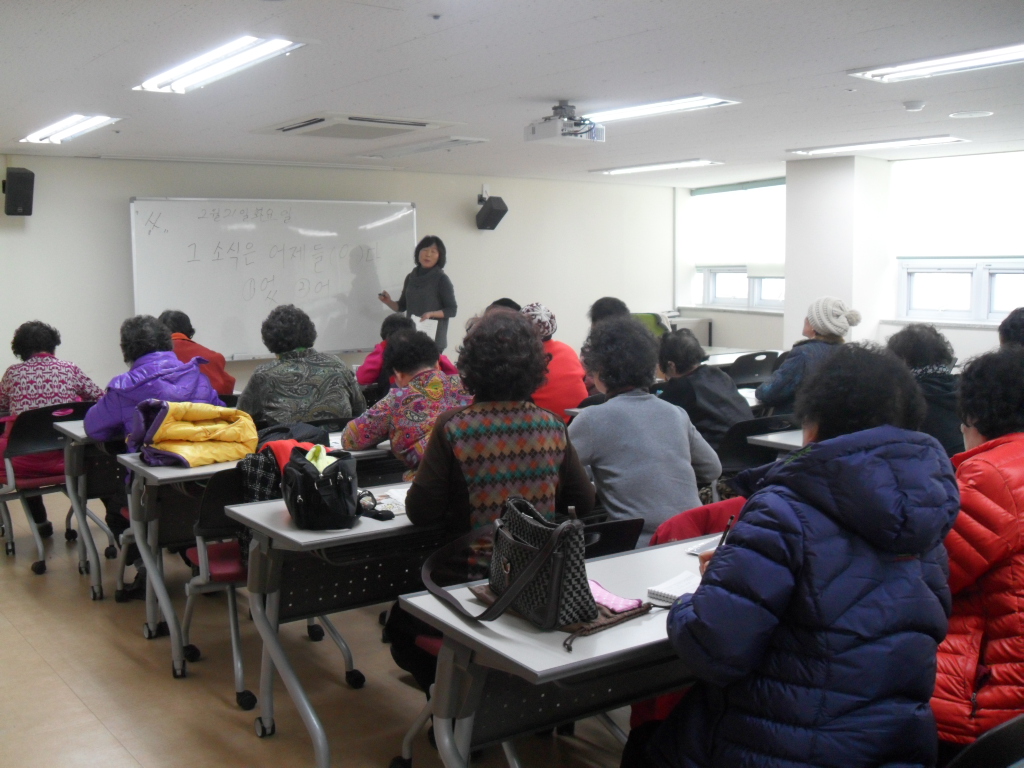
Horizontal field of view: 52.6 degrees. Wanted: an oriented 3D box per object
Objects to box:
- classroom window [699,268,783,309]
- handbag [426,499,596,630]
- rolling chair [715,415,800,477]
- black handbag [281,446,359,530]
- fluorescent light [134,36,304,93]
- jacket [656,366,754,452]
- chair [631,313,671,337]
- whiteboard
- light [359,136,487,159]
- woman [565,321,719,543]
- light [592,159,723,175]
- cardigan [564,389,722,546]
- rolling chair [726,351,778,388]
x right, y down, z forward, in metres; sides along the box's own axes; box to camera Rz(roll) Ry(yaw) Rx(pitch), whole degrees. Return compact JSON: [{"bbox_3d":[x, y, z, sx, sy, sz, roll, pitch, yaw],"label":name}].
[{"bbox_3d":[2.251,-0.933,9.941,0.100,0.420,1.250,-5,8,-36],"label":"classroom window"},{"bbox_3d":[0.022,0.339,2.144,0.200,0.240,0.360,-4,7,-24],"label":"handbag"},{"bbox_3d":[0.907,0.511,4.641,0.500,0.820,0.560,-5,8,-36],"label":"rolling chair"},{"bbox_3d":[-0.552,0.286,2.987,0.215,0.210,0.210,-1,7,-6],"label":"black handbag"},{"bbox_3d":[-1.181,-1.248,4.070,0.240,0.060,1.280,-5,8,-35],"label":"fluorescent light"},{"bbox_3d":[0.805,0.188,4.654,0.500,0.580,0.480,-5,8,-36],"label":"jacket"},{"bbox_3d":[1.118,-0.133,8.955,0.600,0.970,0.600,-6,8,-38],"label":"chair"},{"bbox_3d":[-1.761,-0.825,8.159,2.440,1.240,0.050,-6,8,-38],"label":"whiteboard"},{"bbox_3d":[-0.631,-1.562,6.920,0.260,0.050,1.280,-5,8,-36],"label":"light"},{"bbox_3d":[0.331,0.448,3.215,0.580,1.270,0.740,-5,8,-36],"label":"woman"},{"bbox_3d":[1.187,-1.839,8.698,0.320,0.060,1.250,-6,8,-38],"label":"light"},{"bbox_3d":[0.384,0.267,3.139,0.540,0.560,0.420,-5,8,-32],"label":"cardigan"},{"bbox_3d":[1.547,0.181,7.386,0.500,0.820,0.560,-5,8,-36],"label":"rolling chair"}]

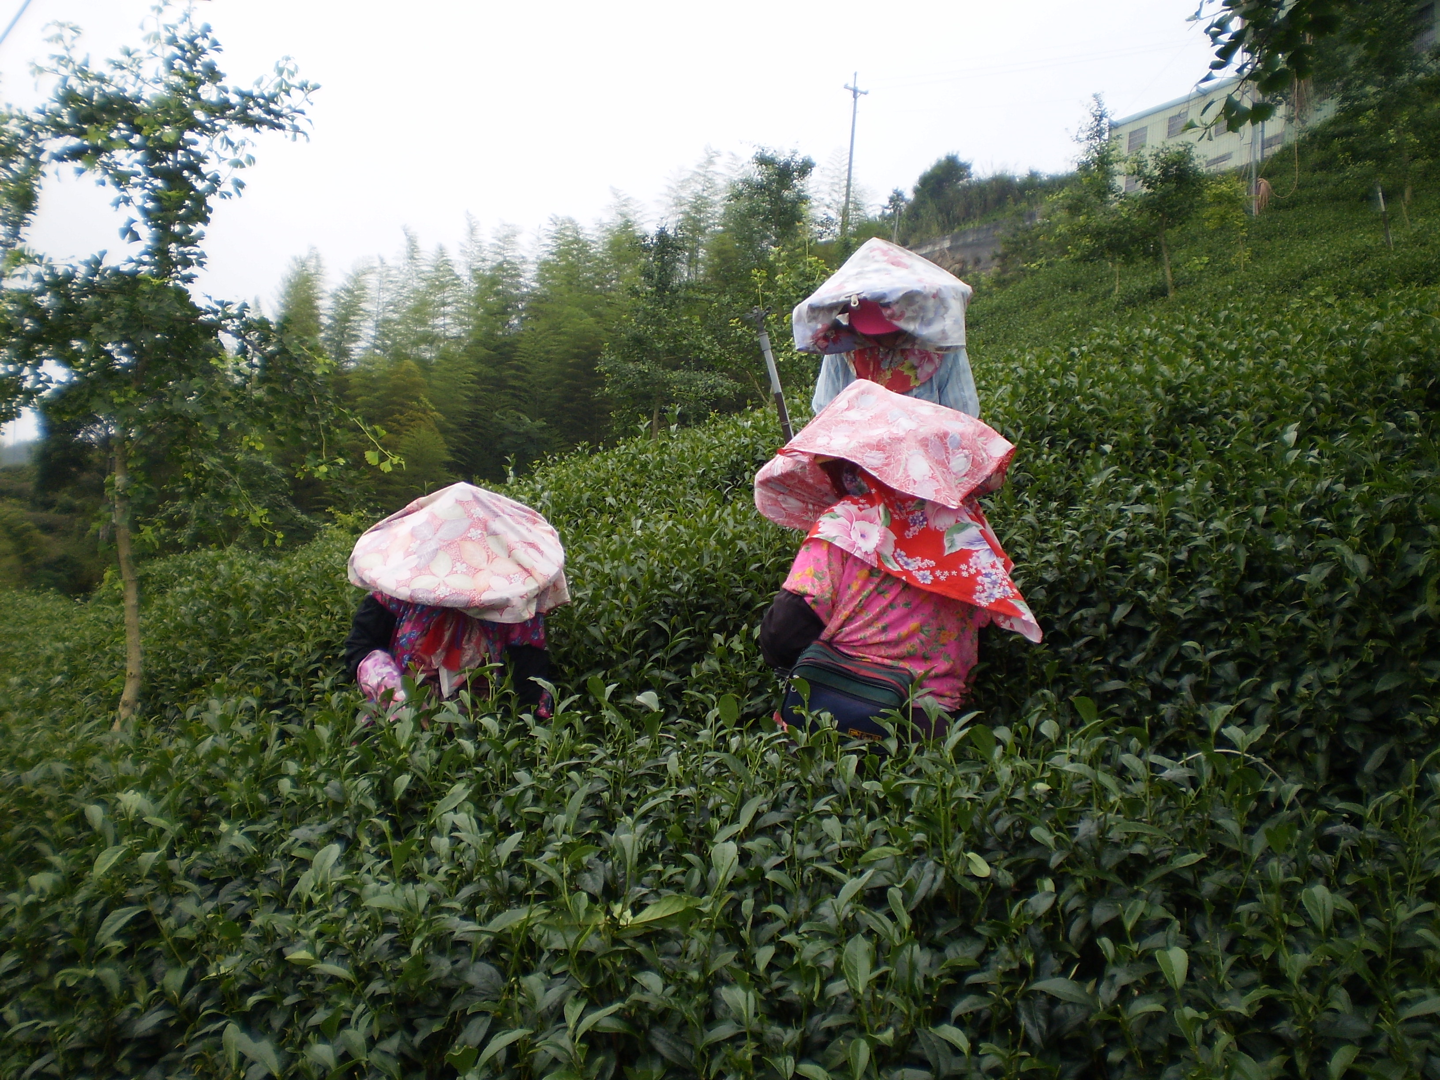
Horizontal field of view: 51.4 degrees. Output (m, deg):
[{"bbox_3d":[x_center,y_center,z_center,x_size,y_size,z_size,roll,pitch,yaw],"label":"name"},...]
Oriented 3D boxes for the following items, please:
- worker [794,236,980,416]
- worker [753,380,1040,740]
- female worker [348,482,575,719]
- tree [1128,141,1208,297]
[{"bbox_3d":[0.419,-0.031,4.069,0.520,1.550,0.450,3,1,7],"label":"worker"},{"bbox_3d":[0.298,0.411,3.017,0.540,1.430,0.550,1,2,-37],"label":"worker"},{"bbox_3d":[-0.628,0.578,3.417,0.540,1.400,0.520,2,1,-3],"label":"female worker"},{"bbox_3d":[4.760,-3.202,16.024,0.950,2.000,0.950,2,1,0],"label":"tree"}]

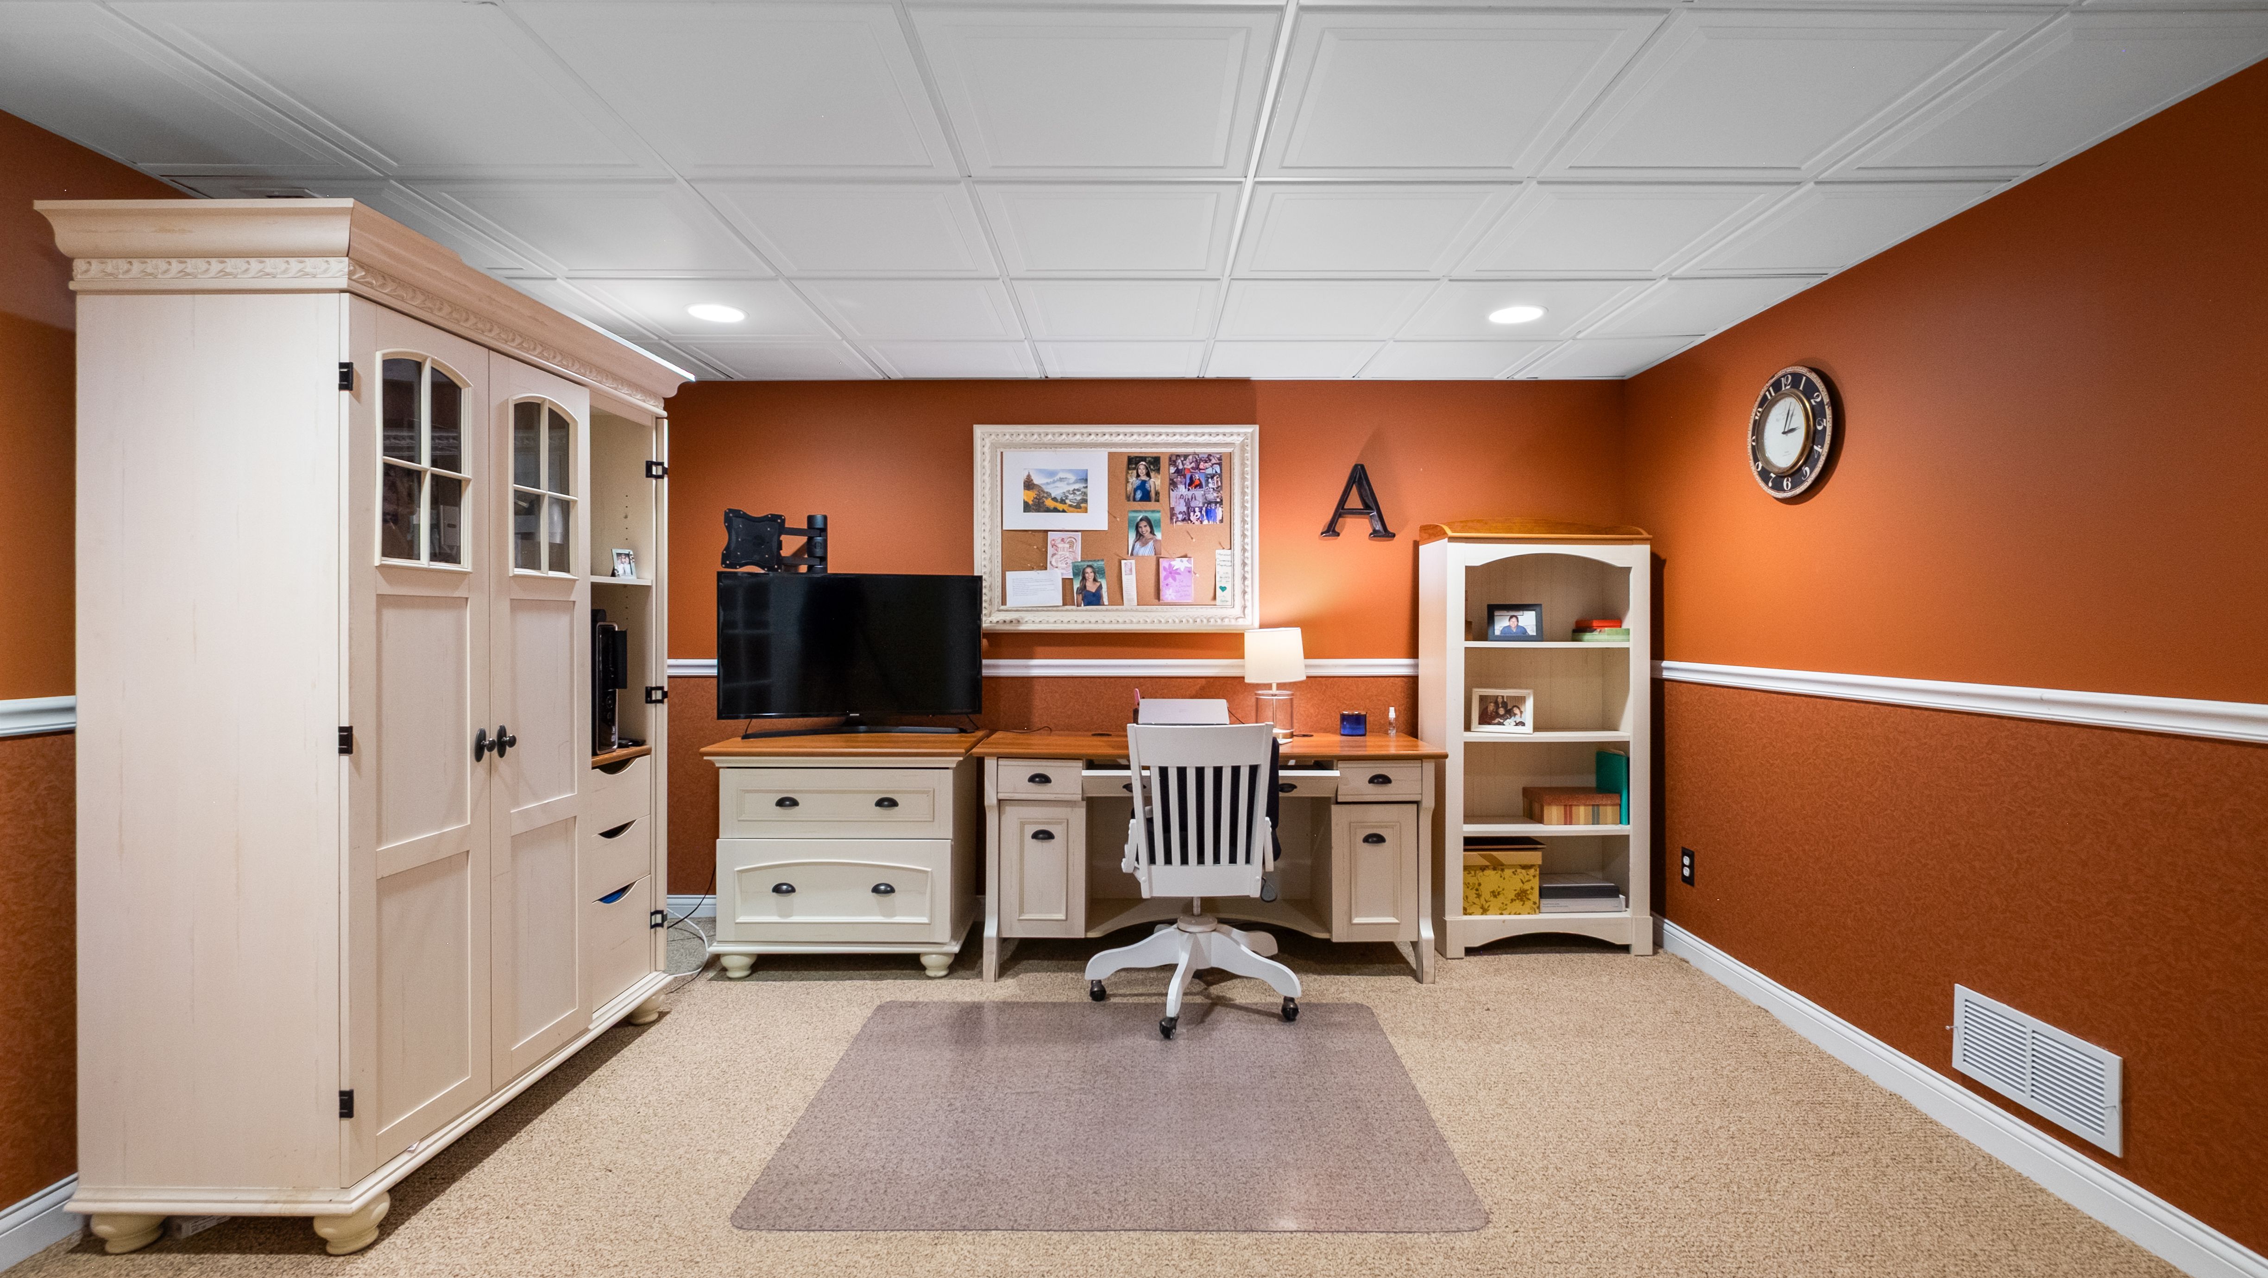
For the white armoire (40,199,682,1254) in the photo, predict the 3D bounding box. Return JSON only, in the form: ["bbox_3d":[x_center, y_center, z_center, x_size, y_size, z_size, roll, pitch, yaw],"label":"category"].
[{"bbox_3d":[-1.620,0.183,2.261,0.555,1.896,1.239,0,0,0],"label":"white armoire"}]

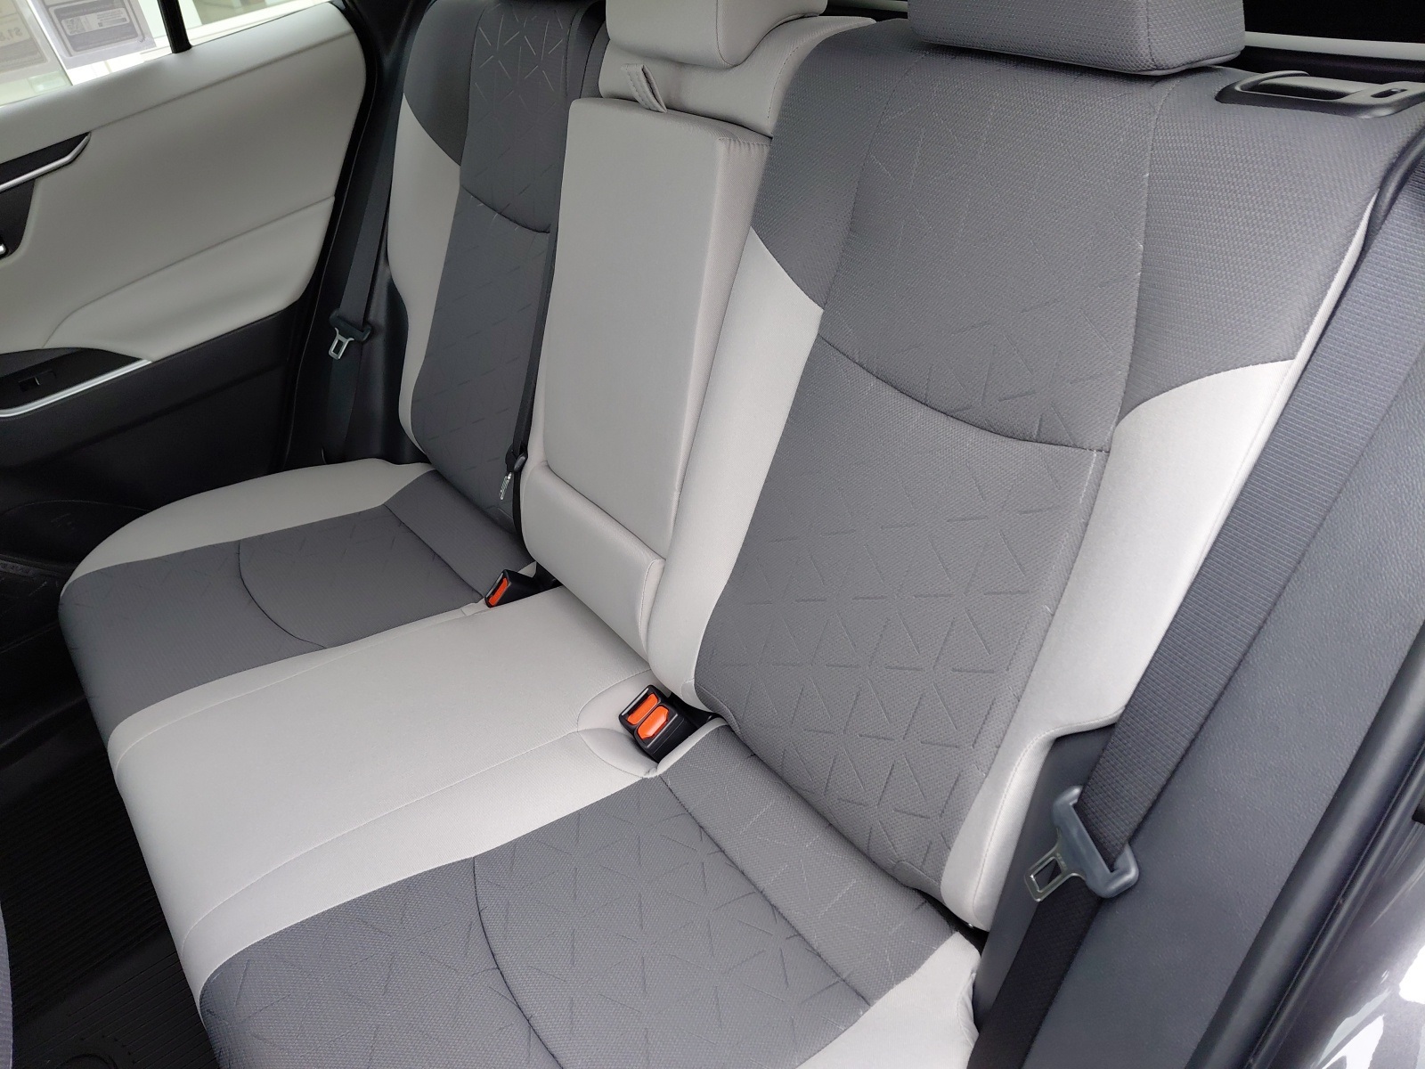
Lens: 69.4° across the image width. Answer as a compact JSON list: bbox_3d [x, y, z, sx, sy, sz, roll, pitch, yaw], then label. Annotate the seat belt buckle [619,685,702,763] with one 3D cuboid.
[{"bbox_3d":[-0.046,0.197,1.034,0.047,0.066,0.057,-46,46,-6],"label":"seat belt buckle"}]

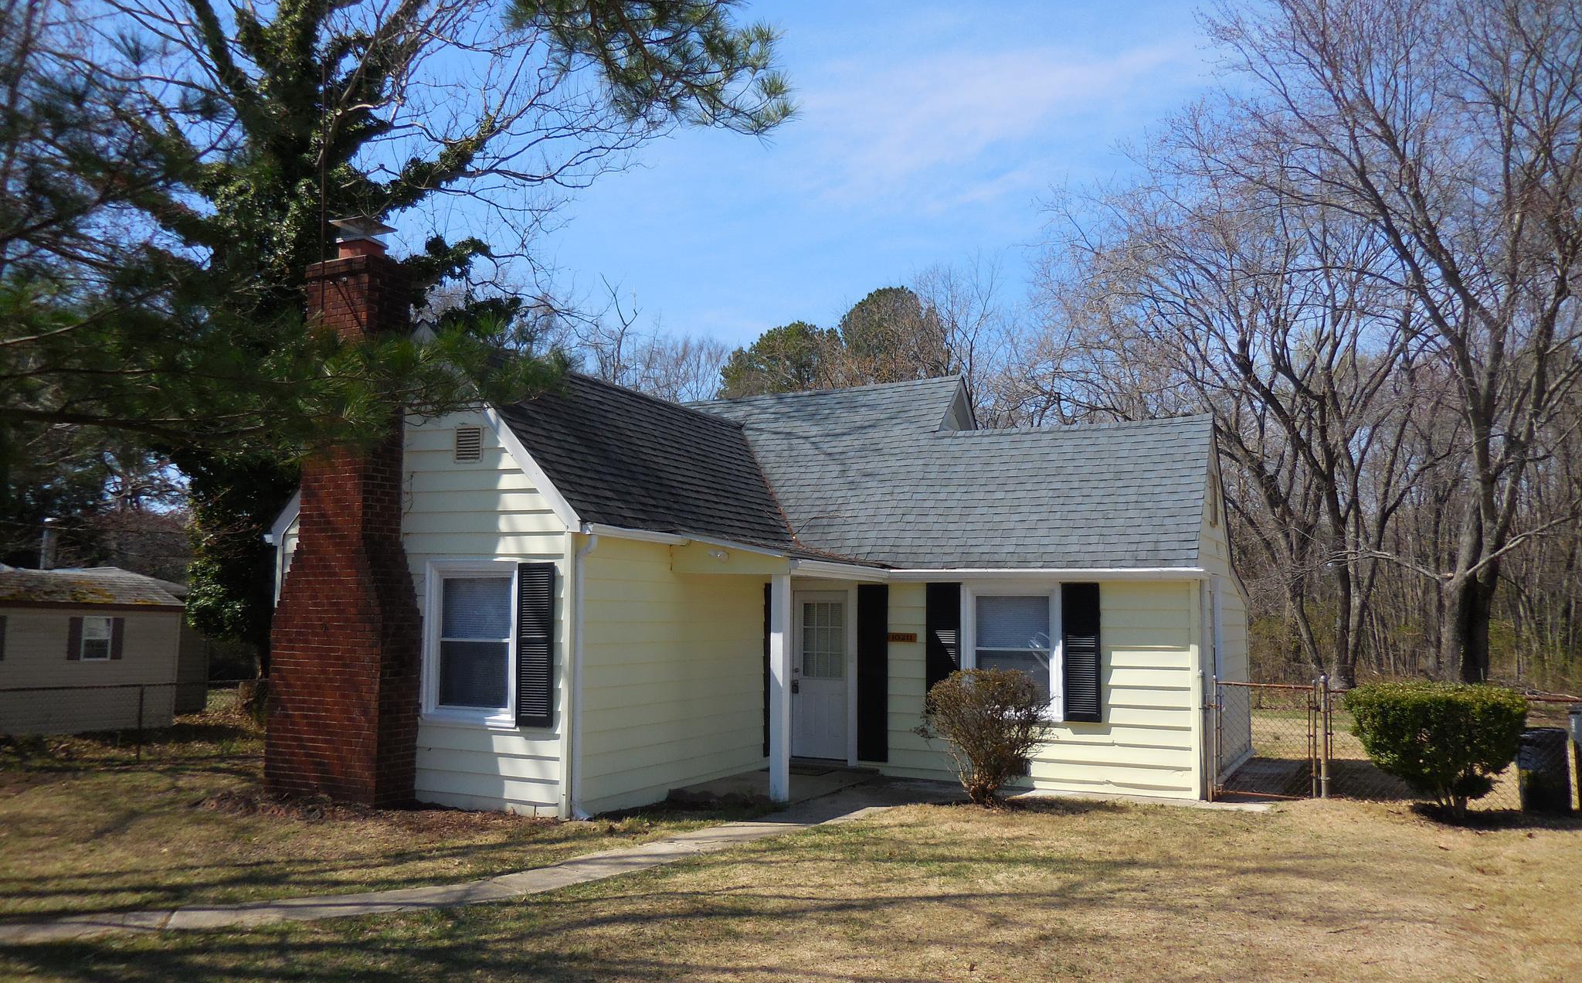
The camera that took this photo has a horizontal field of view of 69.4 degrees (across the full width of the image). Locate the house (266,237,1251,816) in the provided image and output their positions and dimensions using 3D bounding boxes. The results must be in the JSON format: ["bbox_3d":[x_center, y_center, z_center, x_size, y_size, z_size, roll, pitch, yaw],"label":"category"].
[{"bbox_3d":[0.557,0.668,14.636,9.160,5.600,10.420,-3,-7,26],"label":"house"}]

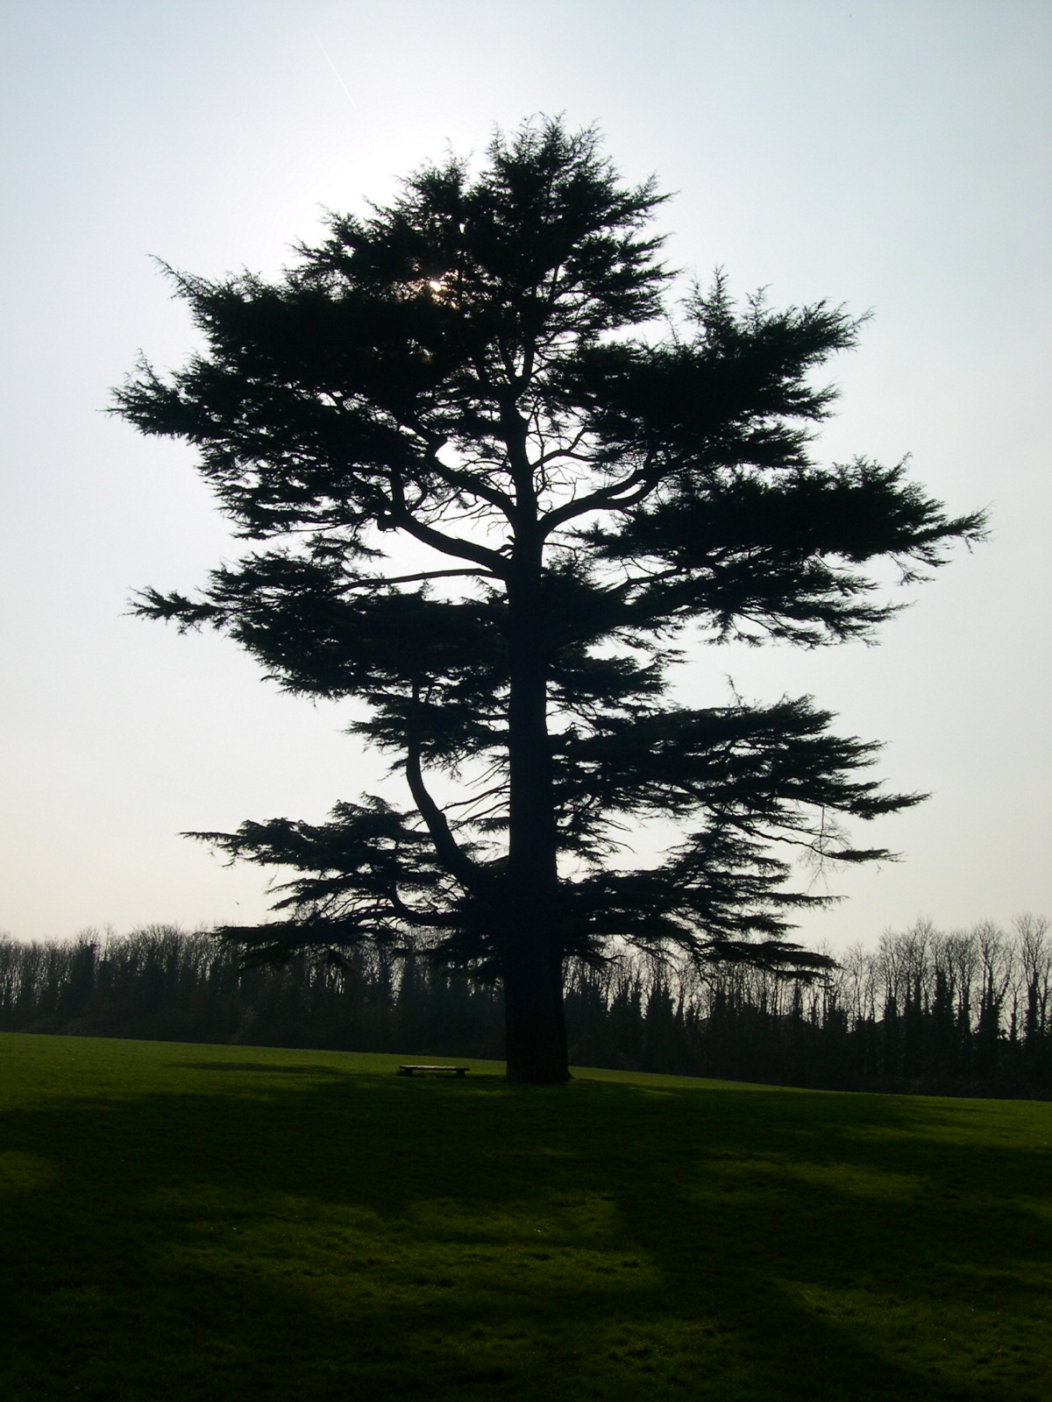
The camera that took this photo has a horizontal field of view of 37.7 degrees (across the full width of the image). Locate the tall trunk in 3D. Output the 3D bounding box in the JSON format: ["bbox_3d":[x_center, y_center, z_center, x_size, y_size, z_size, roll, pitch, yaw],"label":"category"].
[{"bbox_3d":[0.226,2.931,44.030,1.750,15.348,1.750,-1,-11,0],"label":"tall trunk"}]

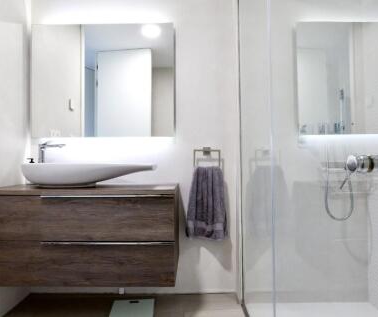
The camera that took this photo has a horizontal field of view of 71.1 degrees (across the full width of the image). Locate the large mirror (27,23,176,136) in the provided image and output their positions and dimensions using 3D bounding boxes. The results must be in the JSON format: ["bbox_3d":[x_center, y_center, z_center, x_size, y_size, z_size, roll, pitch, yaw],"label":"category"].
[{"bbox_3d":[-0.597,-0.542,1.853,0.991,0.786,0.035,0,-1,1],"label":"large mirror"}]

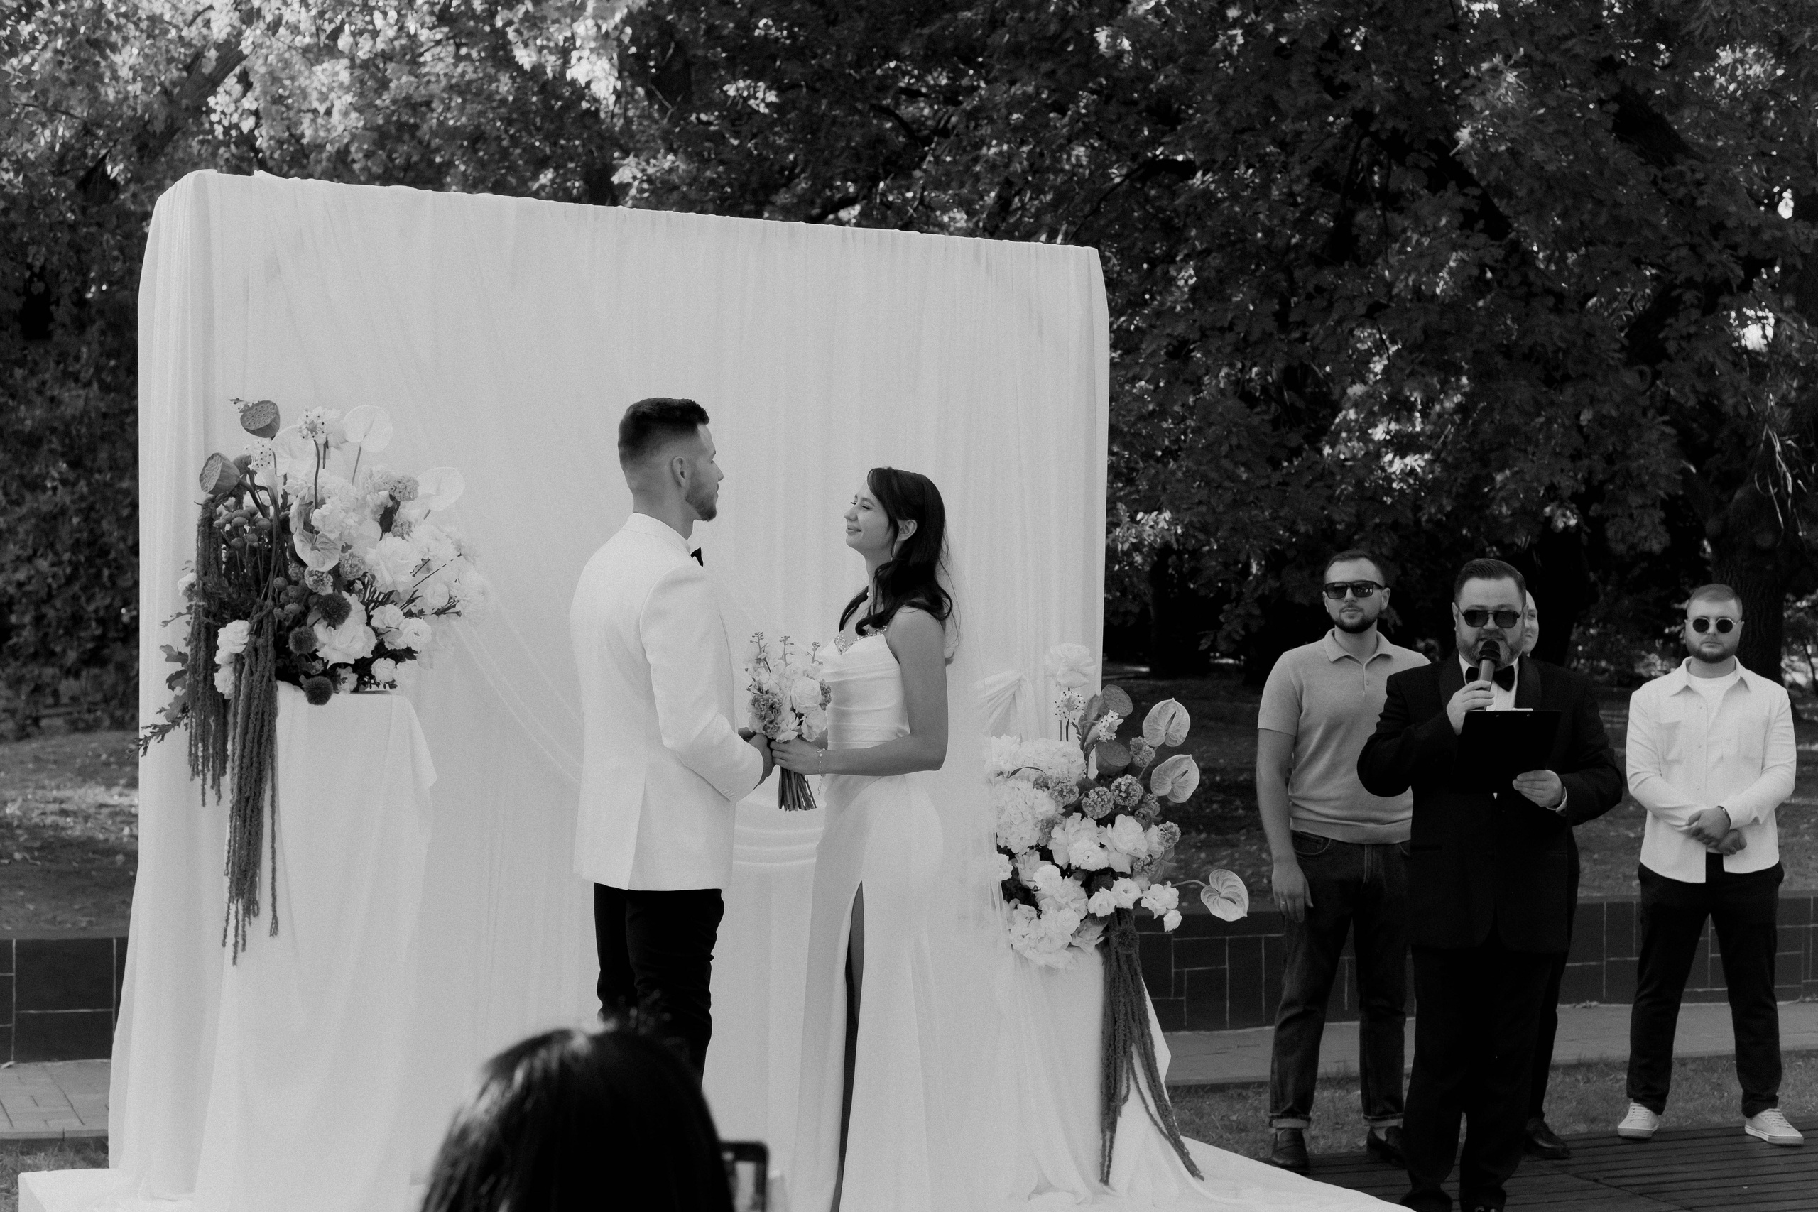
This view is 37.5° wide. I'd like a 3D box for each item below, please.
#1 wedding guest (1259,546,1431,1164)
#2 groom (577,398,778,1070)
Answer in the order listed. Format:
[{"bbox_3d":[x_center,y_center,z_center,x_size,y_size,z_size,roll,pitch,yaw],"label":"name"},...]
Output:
[{"bbox_3d":[1.278,0.747,7.913,0.530,1.820,0.360,1,-2,0],"label":"wedding guest"},{"bbox_3d":[-0.510,0.480,5.464,0.480,1.820,0.540,2,-3,-30],"label":"groom"}]

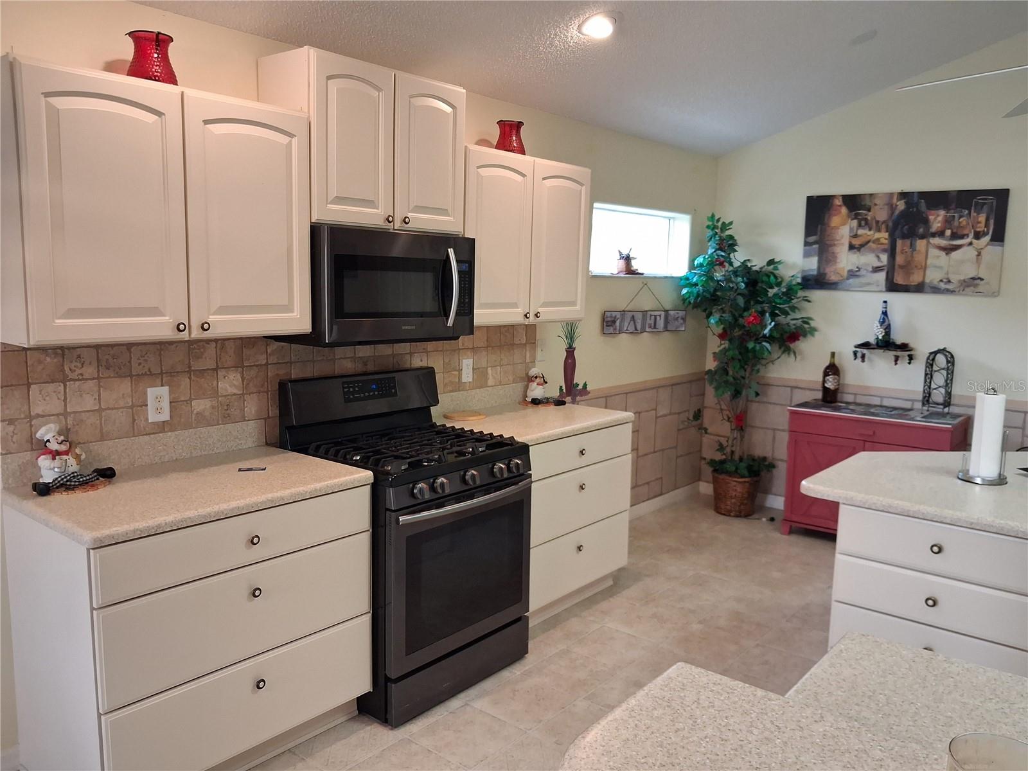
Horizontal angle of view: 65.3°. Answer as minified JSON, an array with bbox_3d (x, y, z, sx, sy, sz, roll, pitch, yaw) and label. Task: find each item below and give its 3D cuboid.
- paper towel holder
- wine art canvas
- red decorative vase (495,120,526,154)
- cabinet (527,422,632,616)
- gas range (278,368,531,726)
[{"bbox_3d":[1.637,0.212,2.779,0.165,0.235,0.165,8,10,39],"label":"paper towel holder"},{"bbox_3d":[2.402,-0.888,5.026,1.165,0.615,0.035,8,10,39],"label":"wine art canvas"},{"bbox_3d":[-0.025,-1.155,3.783,0.150,0.195,0.150,1,8,0],"label":"red decorative vase"},{"bbox_3d":[0.059,0.617,3.897,0.630,0.870,0.890,8,10,39],"label":"cabinet"},{"bbox_3d":[-0.410,0.565,3.216,0.700,1.175,0.757,8,10,39],"label":"gas range"}]

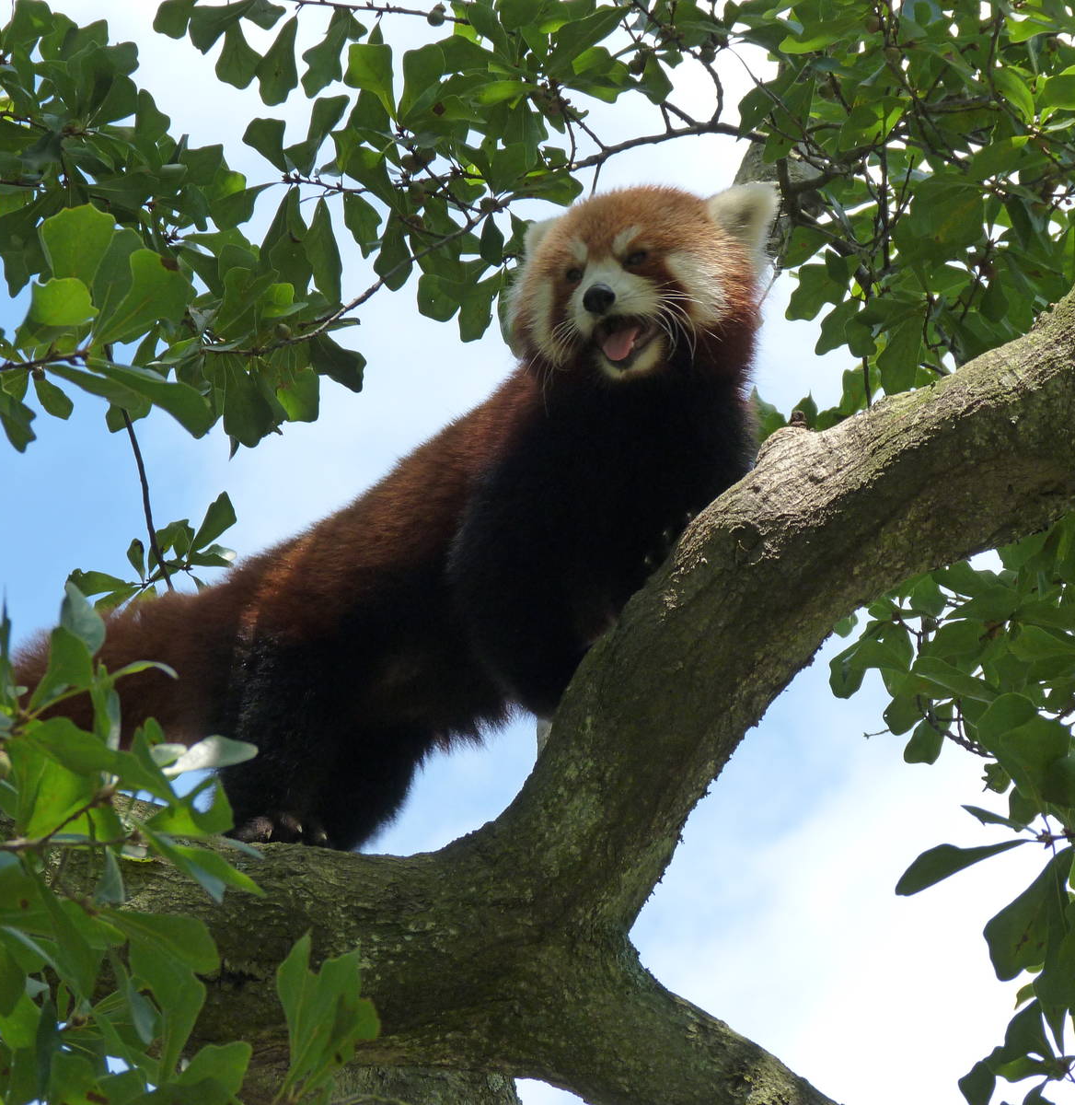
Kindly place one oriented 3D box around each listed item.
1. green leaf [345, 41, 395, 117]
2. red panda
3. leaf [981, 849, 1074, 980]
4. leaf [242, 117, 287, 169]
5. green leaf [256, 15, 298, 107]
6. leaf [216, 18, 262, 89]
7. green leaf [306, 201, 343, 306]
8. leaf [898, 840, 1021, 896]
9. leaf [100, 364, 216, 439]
[{"bbox_3d":[-0.139,-0.395,4.950,0.038,0.072,0.025,-23,-11,0],"label":"green leaf"},{"bbox_3d":[-0.115,-0.026,4.620,0.610,0.430,0.250,-16,-27,35],"label":"red panda"},{"bbox_3d":[0.373,0.275,4.500,0.052,0.108,0.025,19,-11,0],"label":"leaf"},{"bbox_3d":[-0.219,-0.329,4.750,0.036,0.012,0.055,-25,-71,12],"label":"leaf"},{"bbox_3d":[-0.217,-0.413,4.950,0.033,0.078,0.024,13,-11,0],"label":"green leaf"},{"bbox_3d":[-0.240,-0.401,4.750,0.040,0.061,0.013,-5,15,4],"label":"leaf"},{"bbox_3d":[-0.178,-0.253,4.950,0.028,0.088,0.024,-8,-11,0],"label":"green leaf"},{"bbox_3d":[0.318,0.237,4.450,0.104,0.015,0.042,-22,-42,3],"label":"leaf"},{"bbox_3d":[-0.290,-0.116,4.500,0.102,0.016,0.040,31,-49,6],"label":"leaf"}]

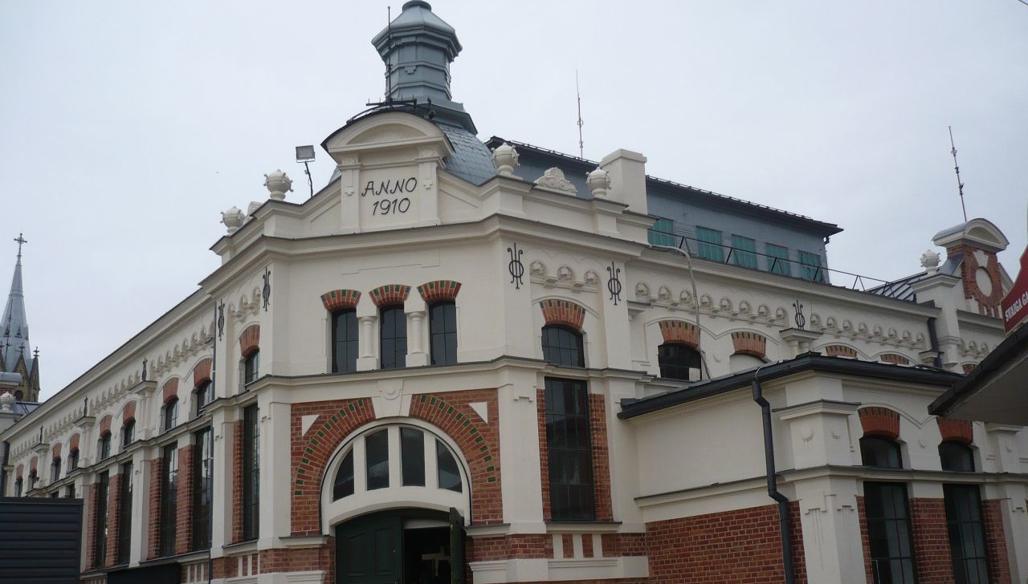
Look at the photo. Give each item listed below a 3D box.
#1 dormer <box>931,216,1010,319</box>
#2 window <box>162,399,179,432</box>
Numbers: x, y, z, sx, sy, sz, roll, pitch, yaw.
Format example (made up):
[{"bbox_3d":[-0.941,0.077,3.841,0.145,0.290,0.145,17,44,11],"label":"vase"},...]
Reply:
[{"bbox_3d":[11.221,-0.547,25.472,1.980,2.480,0.830,9,-20,-35],"label":"dormer"},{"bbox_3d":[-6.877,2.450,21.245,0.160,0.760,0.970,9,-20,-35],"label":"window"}]

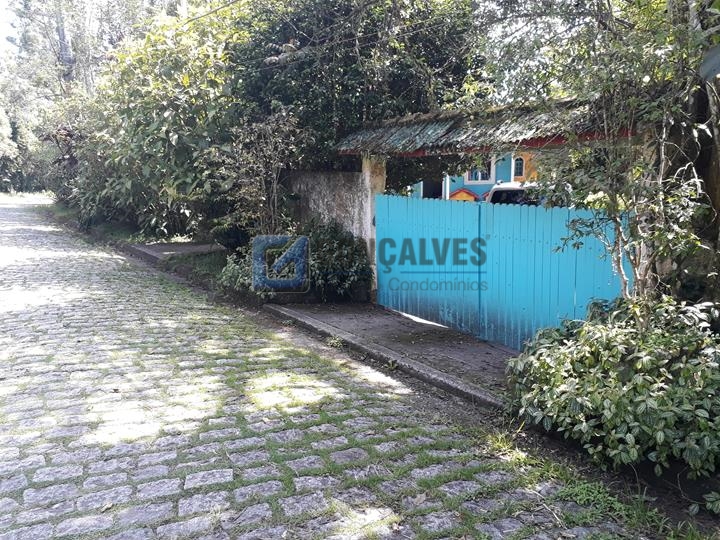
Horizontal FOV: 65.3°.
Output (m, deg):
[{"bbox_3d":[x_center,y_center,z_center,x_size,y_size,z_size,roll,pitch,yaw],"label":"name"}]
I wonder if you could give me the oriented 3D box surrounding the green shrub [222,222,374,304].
[{"bbox_3d":[-0.890,-0.100,7.550,1.900,1.000,1.150,-1,9,0],"label":"green shrub"}]

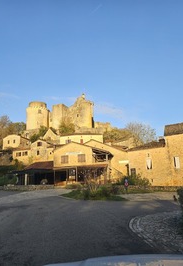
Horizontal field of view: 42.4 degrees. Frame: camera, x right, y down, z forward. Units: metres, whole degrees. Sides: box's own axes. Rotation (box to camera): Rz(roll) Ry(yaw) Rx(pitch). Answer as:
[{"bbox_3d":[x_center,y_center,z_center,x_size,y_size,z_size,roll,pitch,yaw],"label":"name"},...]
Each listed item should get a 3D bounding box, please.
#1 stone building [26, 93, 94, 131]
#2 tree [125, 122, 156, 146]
[{"bbox_3d":[-17.890,-12.080,141.390,38.000,21.000,20.000,1,-12,-6],"label":"stone building"},{"bbox_3d":[13.120,1.450,64.670,8.500,8.300,8.000,-2,-12,6],"label":"tree"}]

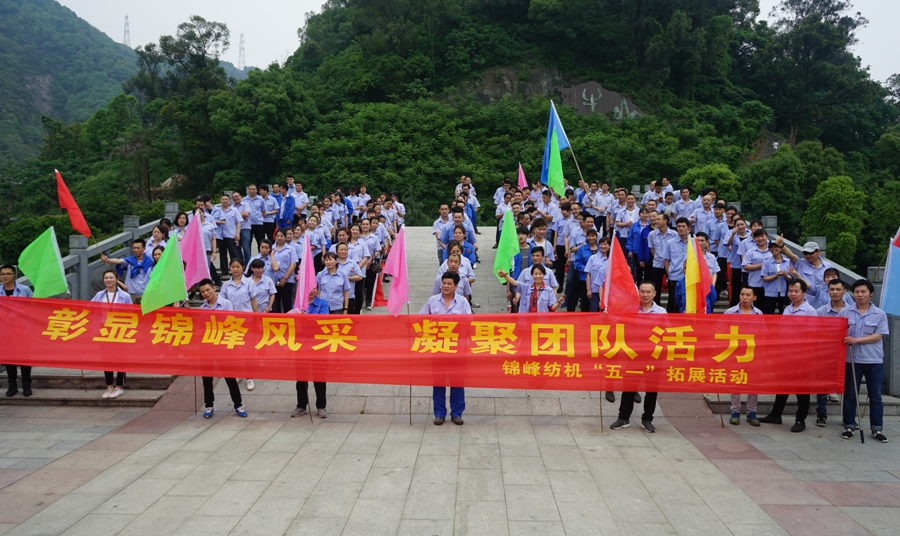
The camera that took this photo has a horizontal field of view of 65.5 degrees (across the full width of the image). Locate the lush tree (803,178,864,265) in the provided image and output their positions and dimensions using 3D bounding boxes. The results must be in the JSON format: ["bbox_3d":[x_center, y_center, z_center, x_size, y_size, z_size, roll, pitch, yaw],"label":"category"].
[{"bbox_3d":[16.942,-1.705,31.000,3.000,4.700,3.000,0,3,0],"label":"lush tree"}]

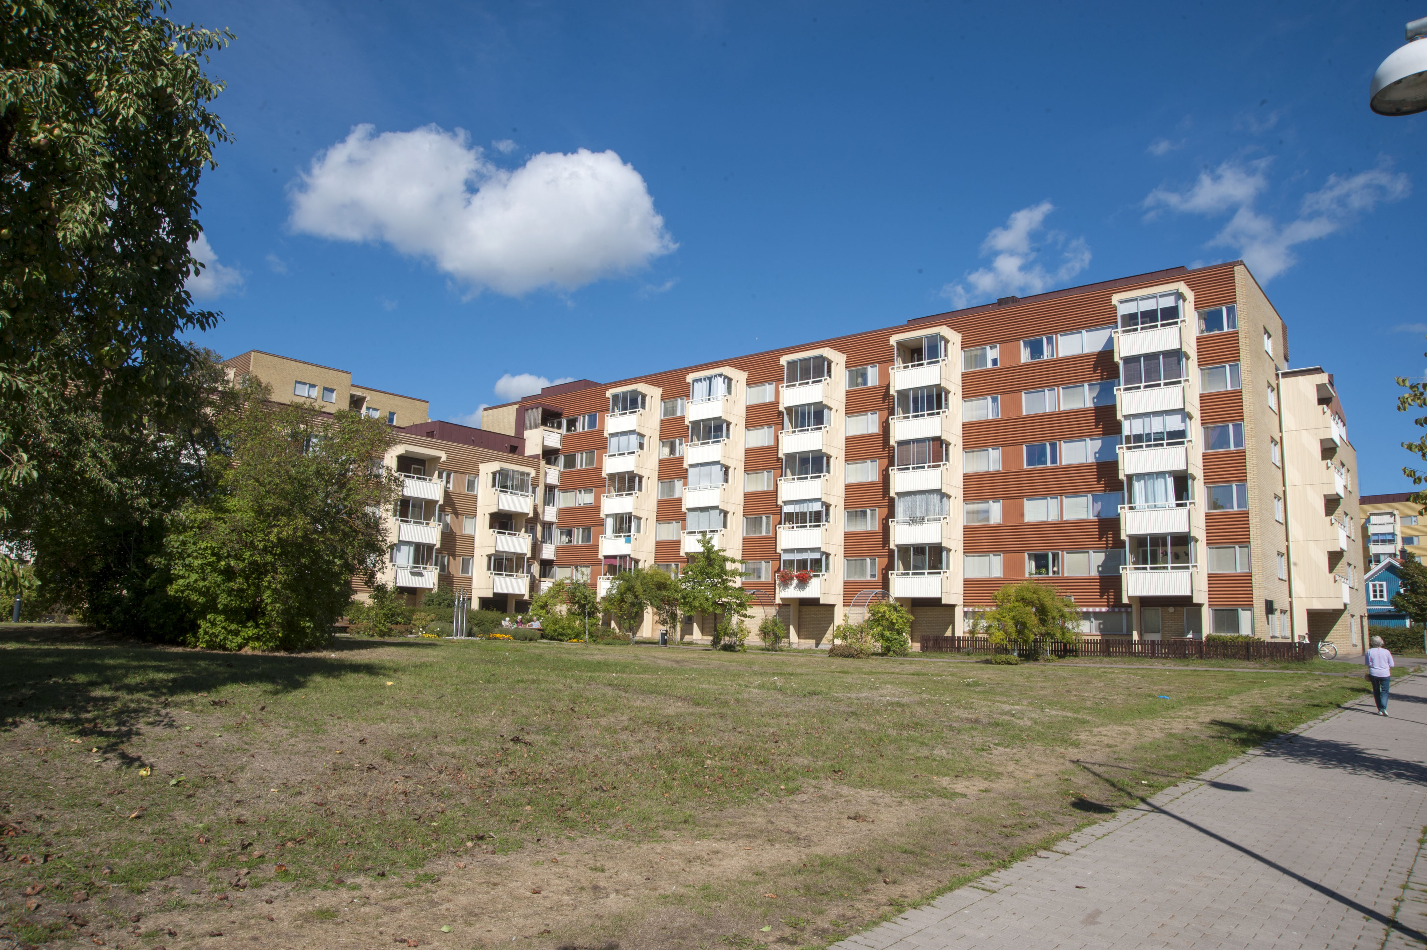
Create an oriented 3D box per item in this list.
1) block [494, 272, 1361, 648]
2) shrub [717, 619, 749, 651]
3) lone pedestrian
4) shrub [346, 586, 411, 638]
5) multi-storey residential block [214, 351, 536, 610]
[{"bbox_3d":[7.509,2.134,64.207,57.000,18.100,17.800,-6,-12,39],"label":"block"},{"bbox_3d":[0.937,7.933,47.000,1.500,1.600,1.400,-6,-12,39],"label":"shrub"},{"bbox_3d":[13.832,4.158,19.677,0.550,1.640,0.380,-5,-11,38],"label":"lone pedestrian"},{"bbox_3d":[-17.618,7.209,50.000,2.600,2.650,3.000,-6,-12,39],"label":"shrub"},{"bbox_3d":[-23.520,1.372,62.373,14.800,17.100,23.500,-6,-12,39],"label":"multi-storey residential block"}]

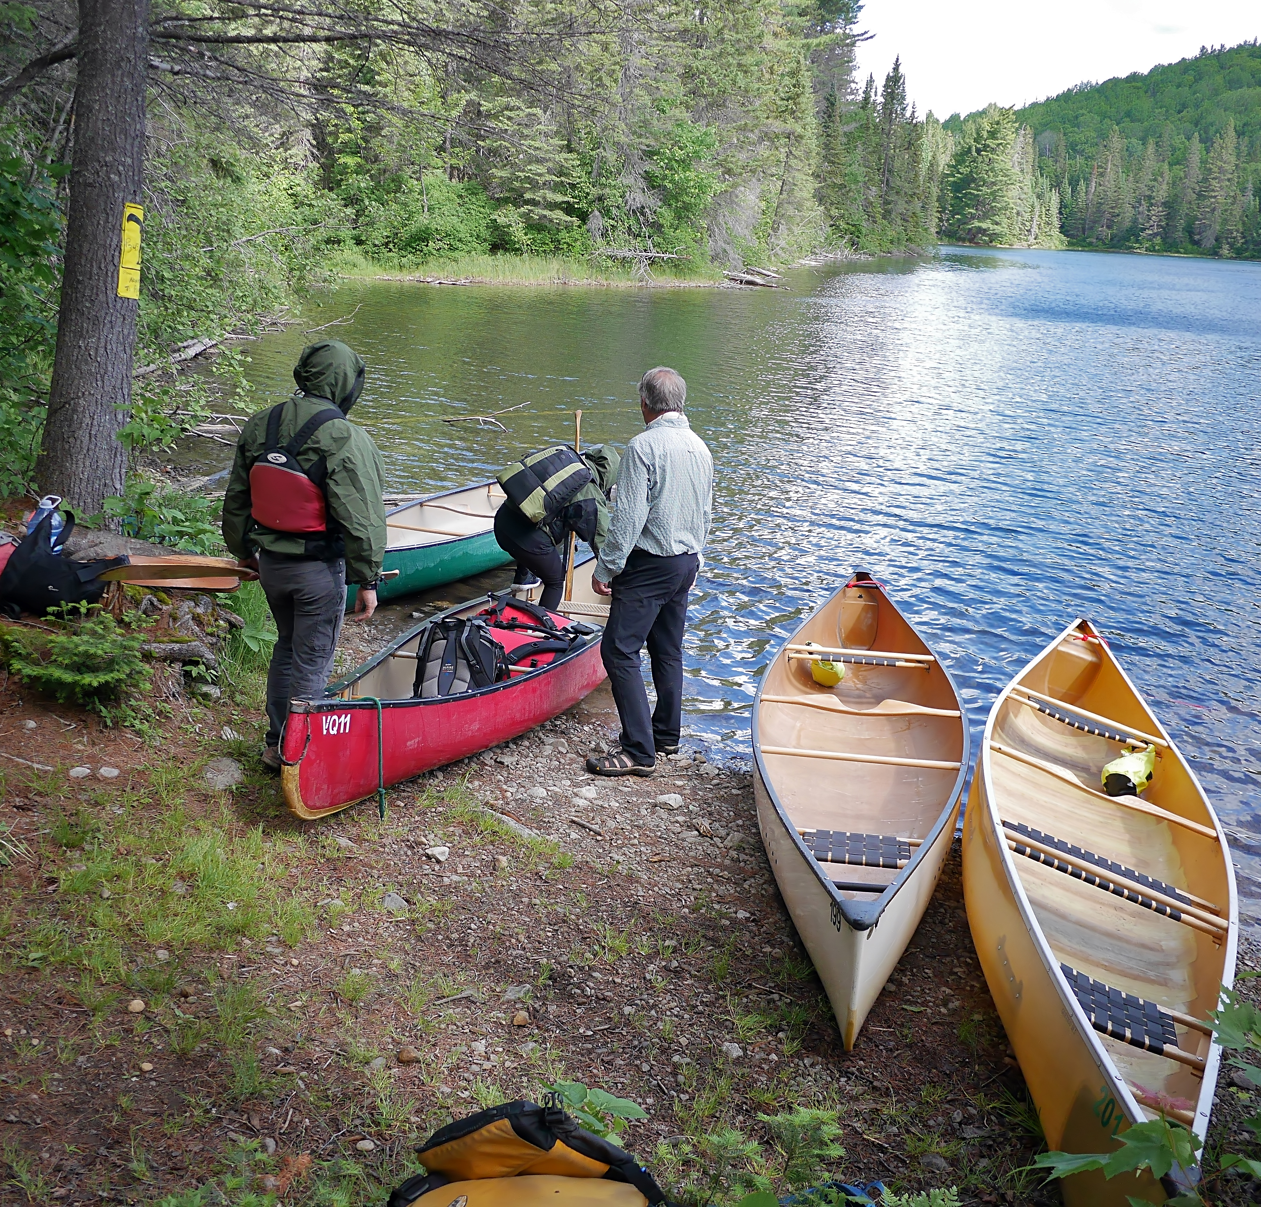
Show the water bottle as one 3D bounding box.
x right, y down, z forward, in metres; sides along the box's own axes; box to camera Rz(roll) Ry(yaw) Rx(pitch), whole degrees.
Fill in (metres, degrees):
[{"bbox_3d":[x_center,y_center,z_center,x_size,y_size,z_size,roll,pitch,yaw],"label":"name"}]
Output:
[{"bbox_3d":[-2.135,-0.284,4.750,0.105,0.220,0.105,-3,16,0],"label":"water bottle"}]

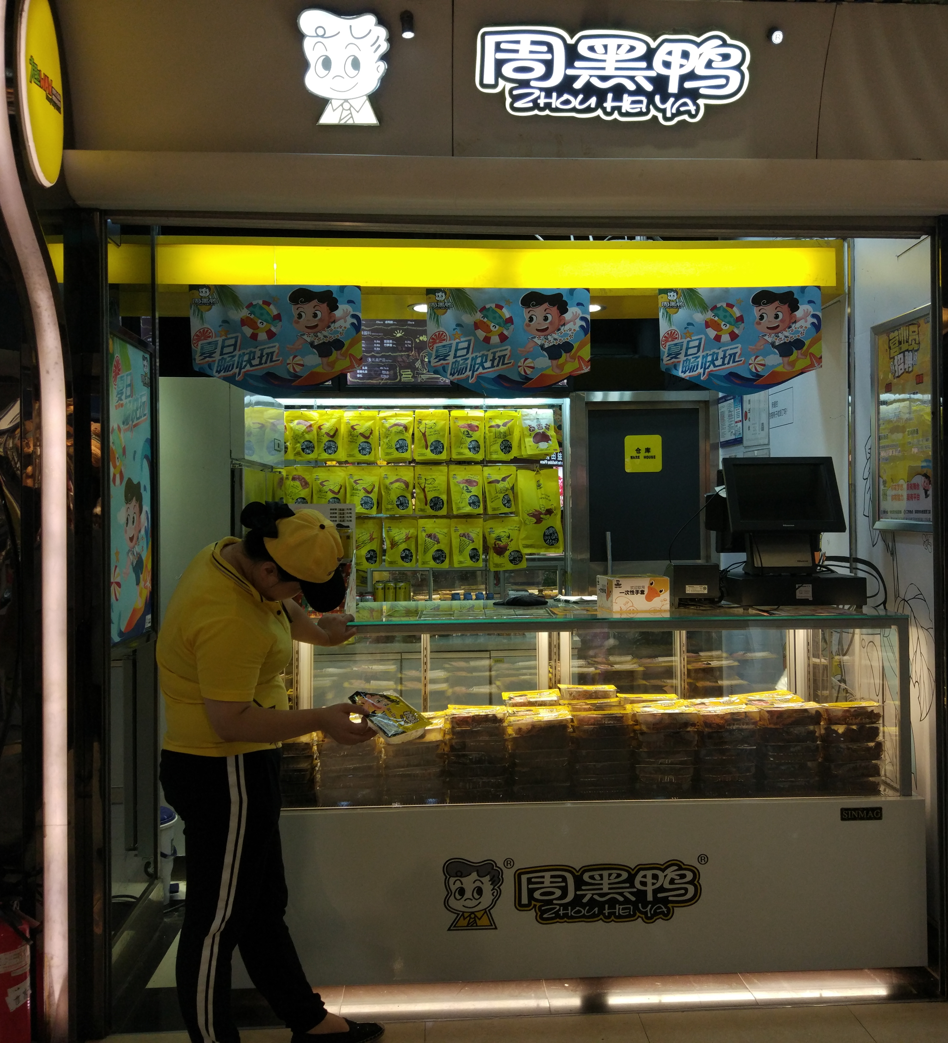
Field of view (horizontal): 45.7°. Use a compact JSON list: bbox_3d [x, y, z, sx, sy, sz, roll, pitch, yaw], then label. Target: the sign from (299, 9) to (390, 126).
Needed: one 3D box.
[{"bbox_3d":[-0.327,-1.151,2.861,0.221,0.268,0.060,0,21,-3],"label":"sign"}]

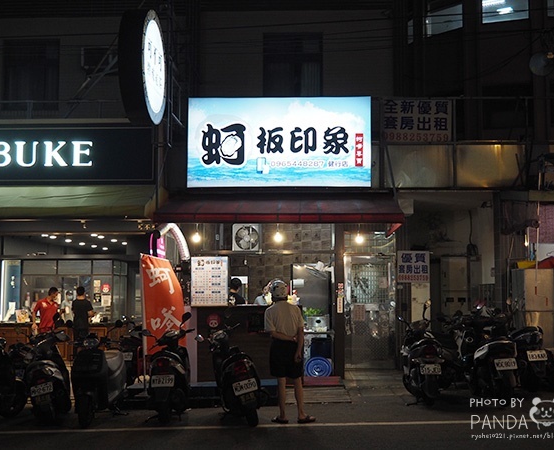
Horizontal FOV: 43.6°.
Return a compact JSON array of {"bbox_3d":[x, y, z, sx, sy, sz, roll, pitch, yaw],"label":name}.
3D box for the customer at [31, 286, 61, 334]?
[{"bbox_3d":[-4.272,1.960,12.771,0.520,1.630,0.360,3,-6,-32],"label":"customer"}]

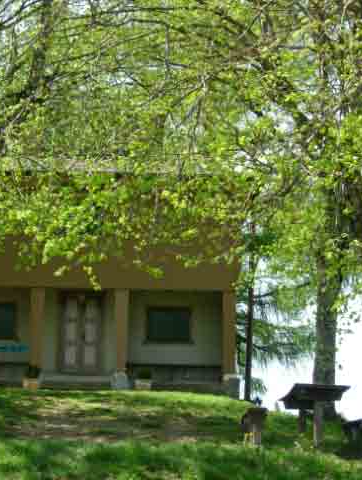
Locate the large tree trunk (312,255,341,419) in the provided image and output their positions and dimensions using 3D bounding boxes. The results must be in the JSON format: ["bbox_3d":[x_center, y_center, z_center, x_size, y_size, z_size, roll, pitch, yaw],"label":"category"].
[{"bbox_3d":[2.514,1.667,23.000,0.460,2.800,0.440,-1,-9,1],"label":"large tree trunk"}]

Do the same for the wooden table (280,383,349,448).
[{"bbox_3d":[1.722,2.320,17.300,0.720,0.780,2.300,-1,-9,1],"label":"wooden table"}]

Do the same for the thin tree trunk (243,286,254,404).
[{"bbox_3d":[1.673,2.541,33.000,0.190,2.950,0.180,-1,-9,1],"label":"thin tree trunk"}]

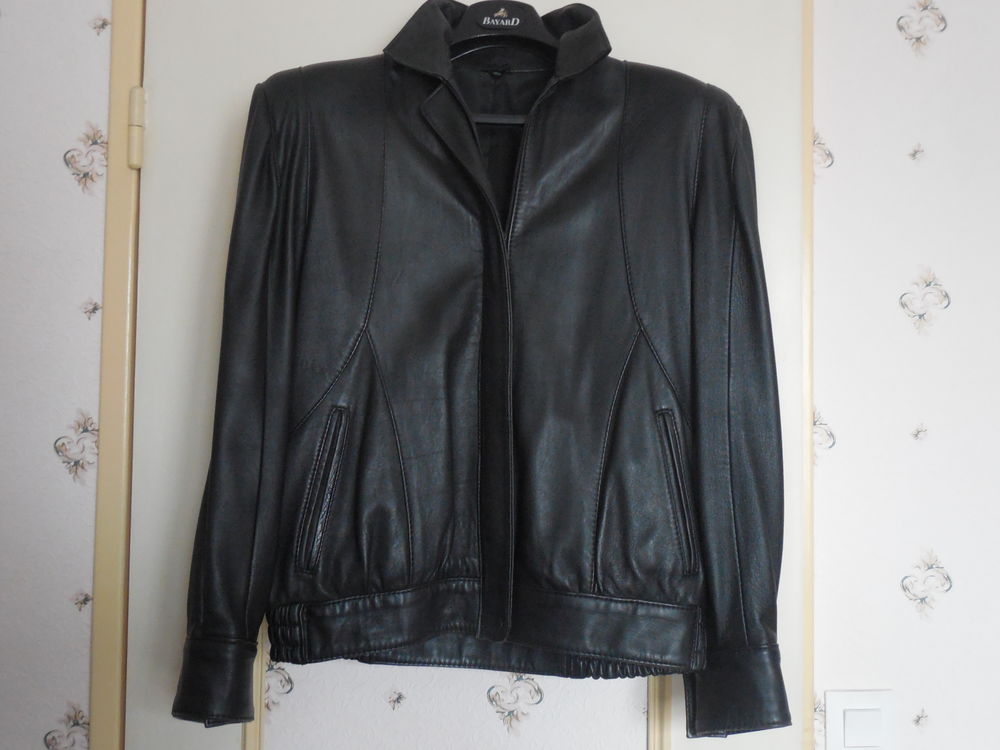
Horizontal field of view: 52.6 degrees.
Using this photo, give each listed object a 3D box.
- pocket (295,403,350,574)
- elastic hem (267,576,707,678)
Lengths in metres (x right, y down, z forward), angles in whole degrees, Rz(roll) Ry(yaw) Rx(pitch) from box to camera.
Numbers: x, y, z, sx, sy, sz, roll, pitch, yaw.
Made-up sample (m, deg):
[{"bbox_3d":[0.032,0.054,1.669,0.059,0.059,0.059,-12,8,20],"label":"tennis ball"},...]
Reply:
[{"bbox_3d":[-0.180,0.116,1.025,0.031,0.168,0.020,11,-2,9],"label":"pocket"},{"bbox_3d":[-0.014,0.264,1.055,0.450,0.112,0.115,1,-3,-3],"label":"elastic hem"}]

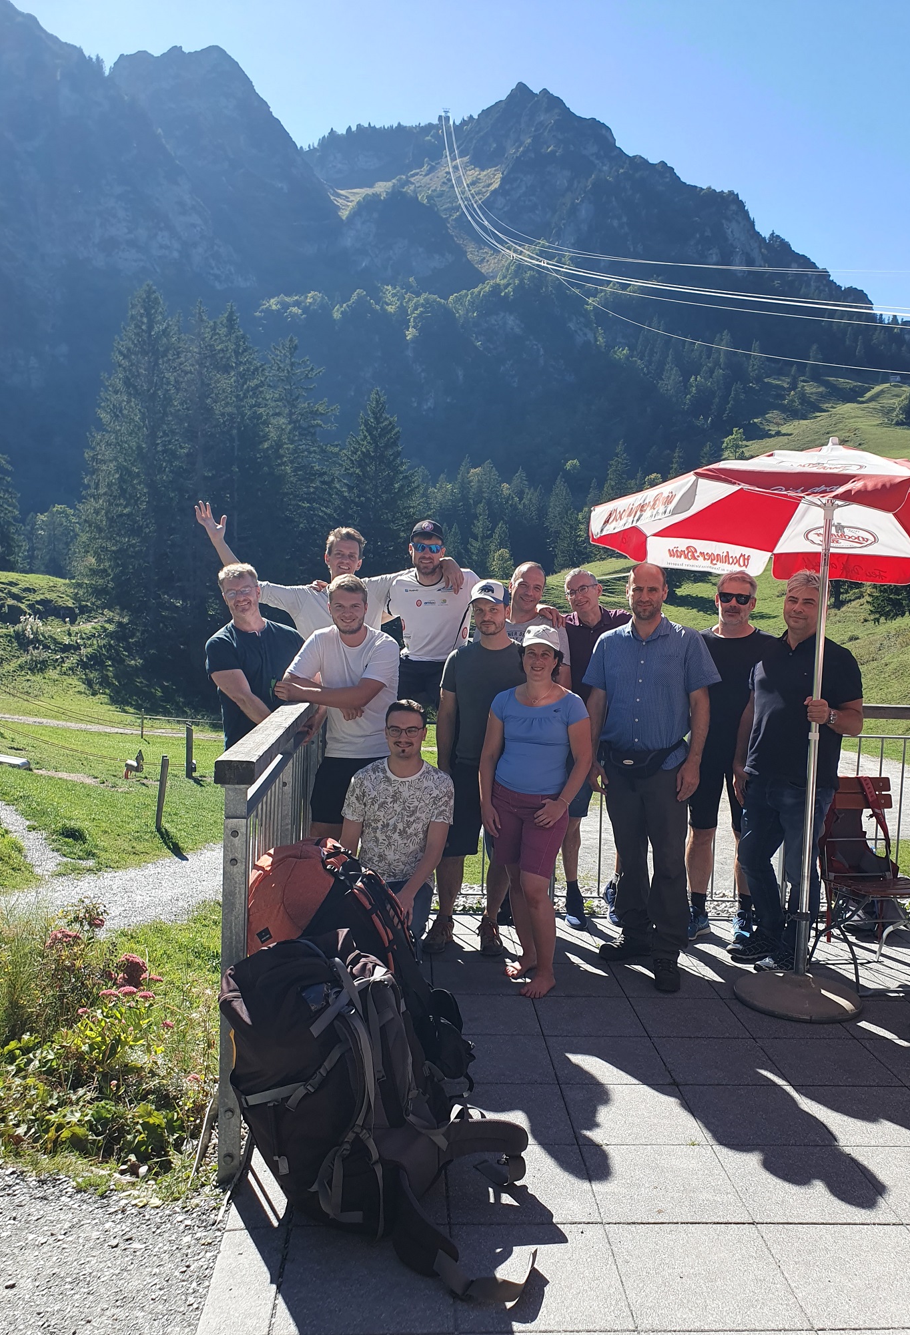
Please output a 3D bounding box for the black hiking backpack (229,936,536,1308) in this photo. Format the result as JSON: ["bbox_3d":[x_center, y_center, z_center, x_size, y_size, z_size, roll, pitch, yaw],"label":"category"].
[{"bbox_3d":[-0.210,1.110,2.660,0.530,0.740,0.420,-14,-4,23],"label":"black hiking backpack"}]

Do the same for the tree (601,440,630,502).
[{"bbox_3d":[41.783,-49.761,260.000,7.572,18.660,7.572,2,2,0],"label":"tree"}]

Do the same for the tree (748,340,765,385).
[{"bbox_3d":[120.241,-121.489,400.000,7.073,17.891,7.073,2,2,0],"label":"tree"}]

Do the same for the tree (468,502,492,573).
[{"bbox_3d":[4.868,-25.049,195.000,4.665,14.198,4.665,2,2,0],"label":"tree"}]

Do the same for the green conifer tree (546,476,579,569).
[{"bbox_3d":[20.993,-27.889,195.000,6.491,19.066,6.491,2,2,0],"label":"green conifer tree"}]

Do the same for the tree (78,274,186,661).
[{"bbox_3d":[-24.183,-14.822,75.000,8.191,27.694,8.191,2,2,0],"label":"tree"}]

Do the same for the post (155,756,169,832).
[{"bbox_3d":[-3.793,1.636,13.000,0.110,1.000,0.110,2,2,0],"label":"post"}]

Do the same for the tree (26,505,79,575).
[{"bbox_3d":[-50.252,-15.472,125.000,6.501,9.751,6.501,2,2,0],"label":"tree"}]

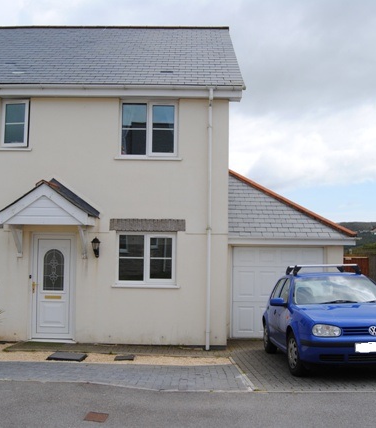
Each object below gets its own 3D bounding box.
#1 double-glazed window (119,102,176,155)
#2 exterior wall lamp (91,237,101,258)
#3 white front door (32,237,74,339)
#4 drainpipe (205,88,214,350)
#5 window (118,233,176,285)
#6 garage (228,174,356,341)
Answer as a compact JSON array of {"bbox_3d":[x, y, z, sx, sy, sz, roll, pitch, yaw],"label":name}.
[{"bbox_3d":[-0.787,-1.710,9.746,1.152,1.110,0.100,1,-3,1],"label":"double-glazed window"},{"bbox_3d":[-1.811,0.672,9.495,0.181,0.421,0.220,1,-3,2],"label":"exterior wall lamp"},{"bbox_3d":[-2.693,1.474,9.639,0.832,2.103,0.100,1,-3,1],"label":"white front door"},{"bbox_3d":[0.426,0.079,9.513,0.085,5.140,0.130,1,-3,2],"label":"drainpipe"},{"bbox_3d":[-0.815,0.895,9.671,1.187,1.032,0.090,1,-3,2],"label":"window"},{"bbox_3d":[2.472,0.891,13.859,3.025,4.374,5.500,1,-3,2],"label":"garage"}]

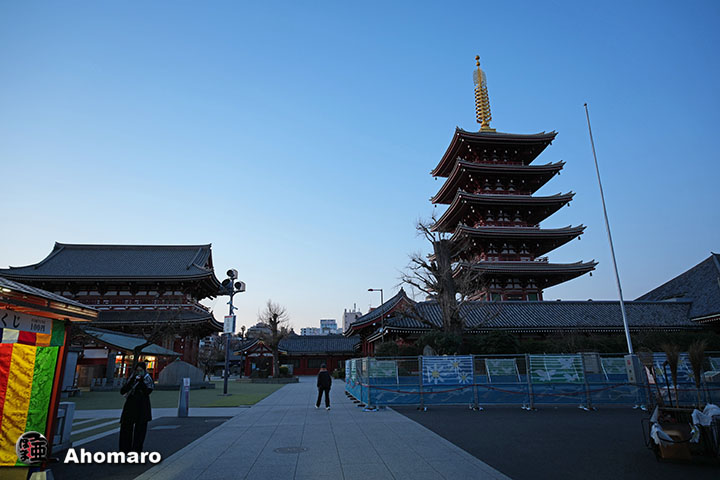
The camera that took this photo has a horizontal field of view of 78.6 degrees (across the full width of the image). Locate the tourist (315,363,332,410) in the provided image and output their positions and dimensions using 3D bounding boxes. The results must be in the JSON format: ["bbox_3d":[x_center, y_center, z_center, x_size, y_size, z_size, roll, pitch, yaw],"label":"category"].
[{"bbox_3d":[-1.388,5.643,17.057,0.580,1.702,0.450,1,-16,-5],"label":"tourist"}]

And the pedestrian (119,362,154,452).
[{"bbox_3d":[-4.093,3.088,8.079,0.560,1.652,0.420,4,-17,-14],"label":"pedestrian"}]

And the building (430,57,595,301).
[{"bbox_3d":[20.790,-7.994,69.612,18.400,49.800,18.400,1,-16,-5],"label":"building"}]

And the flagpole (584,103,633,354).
[{"bbox_3d":[10.878,-0.016,19.202,0.200,13.542,0.200,1,-16,-5],"label":"flagpole"}]

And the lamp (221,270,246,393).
[{"bbox_3d":[-8.209,5.716,28.161,1.400,7.884,1.200,-7,-17,20],"label":"lamp"}]

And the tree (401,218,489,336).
[{"bbox_3d":[6.302,4.310,31.817,6.092,12.355,5.241,1,-16,-5],"label":"tree"}]

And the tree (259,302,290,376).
[{"bbox_3d":[-9.354,10.847,48.221,3.444,8.439,3.444,1,-16,-5],"label":"tree"}]

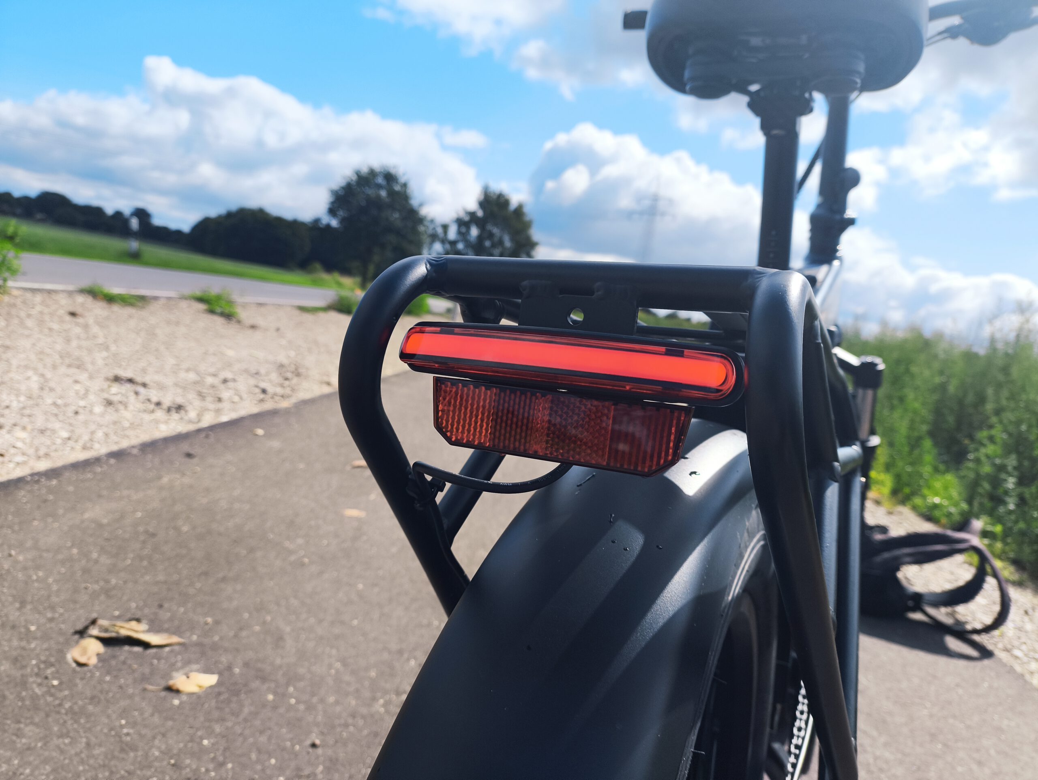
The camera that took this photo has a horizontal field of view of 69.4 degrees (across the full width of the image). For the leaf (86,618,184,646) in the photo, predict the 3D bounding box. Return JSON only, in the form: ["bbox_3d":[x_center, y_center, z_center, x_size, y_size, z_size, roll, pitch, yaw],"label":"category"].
[{"bbox_3d":[-0.615,0.388,1.201,0.148,0.024,0.056,8,7,-12],"label":"leaf"}]

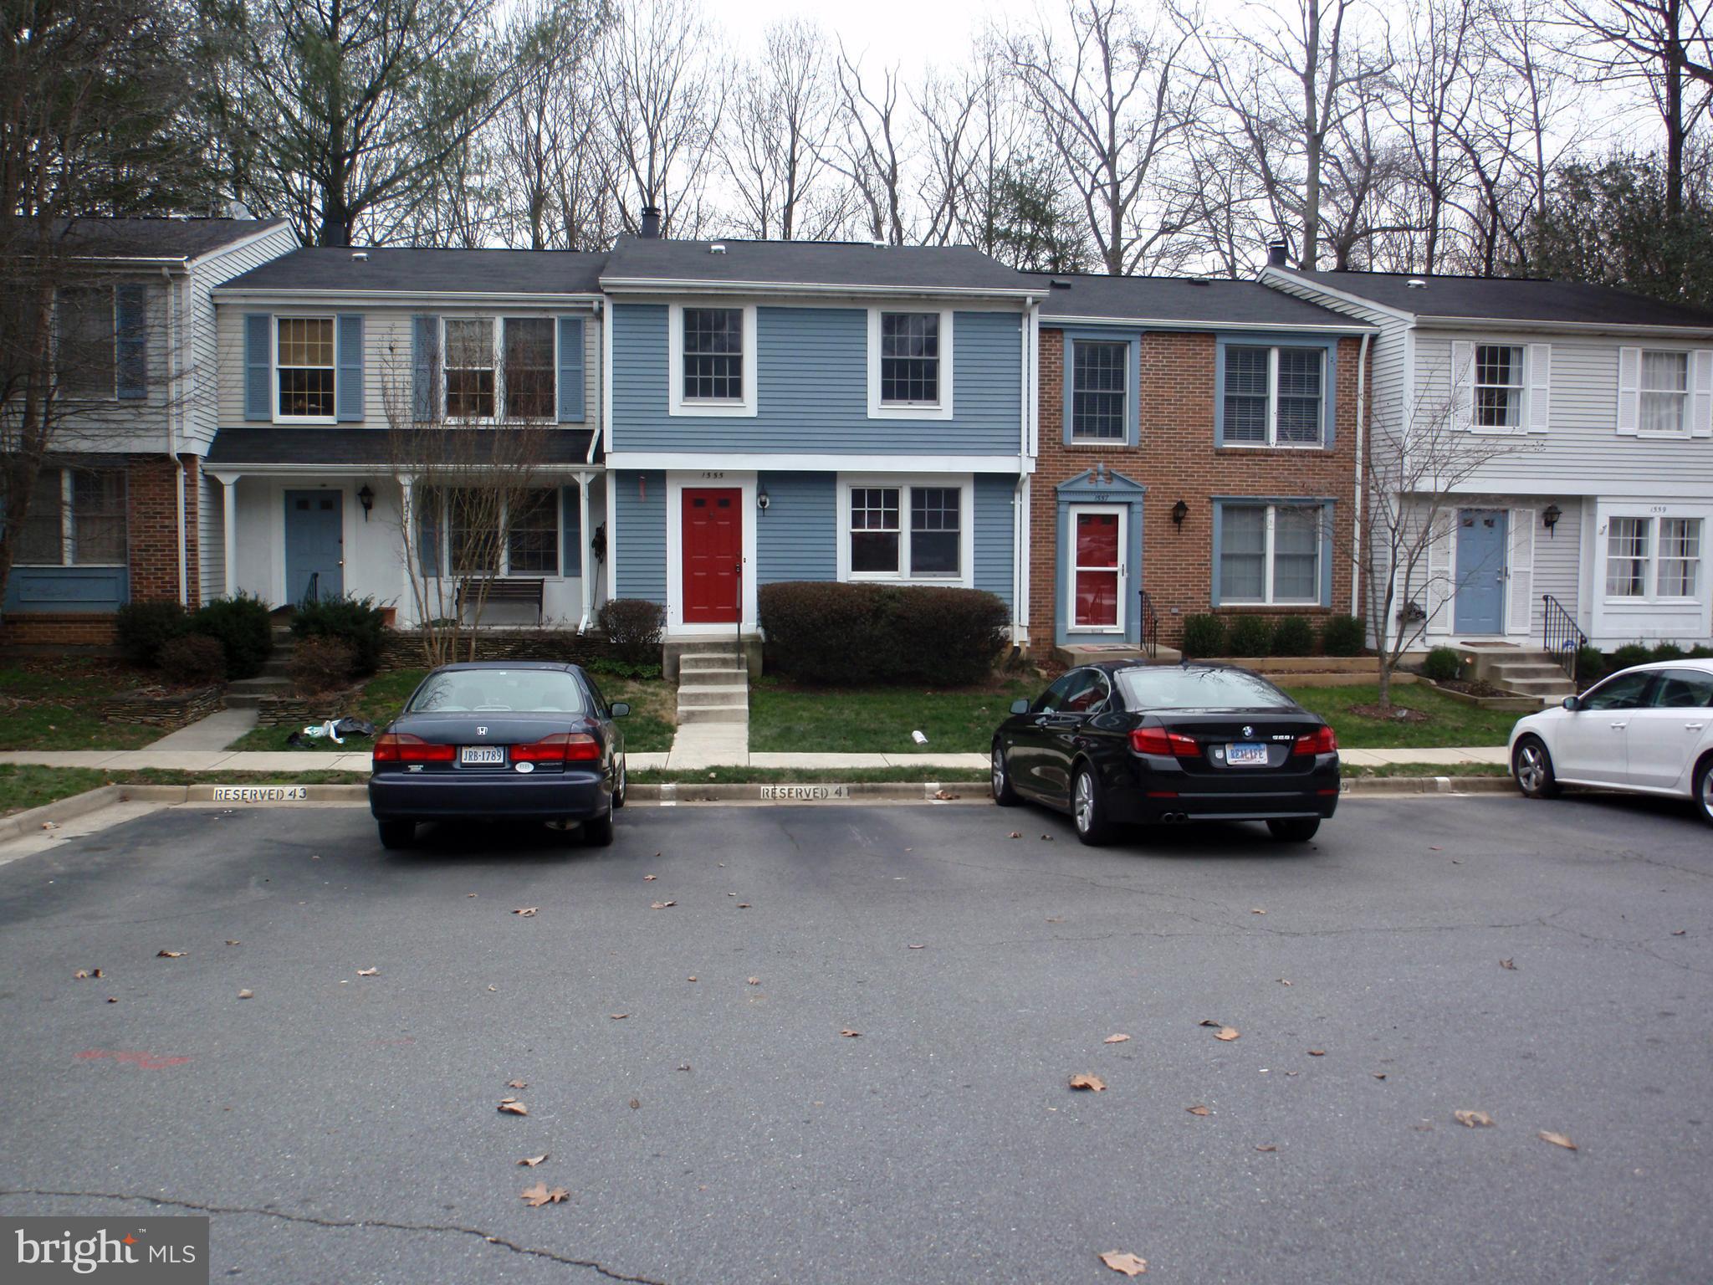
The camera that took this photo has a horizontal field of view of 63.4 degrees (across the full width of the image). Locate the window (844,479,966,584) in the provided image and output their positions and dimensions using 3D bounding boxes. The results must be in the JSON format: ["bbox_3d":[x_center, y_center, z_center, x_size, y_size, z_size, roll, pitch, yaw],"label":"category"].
[{"bbox_3d":[0.718,-1.650,20.660,1.883,1.552,0.120,0,3,-6],"label":"window"}]

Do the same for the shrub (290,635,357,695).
[{"bbox_3d":[-6.735,0.279,17.500,0.800,0.720,0.780,0,4,-5],"label":"shrub"}]

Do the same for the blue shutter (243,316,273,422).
[{"bbox_3d":[-8.902,-4.093,20.620,0.390,1.590,0.050,0,4,-6],"label":"blue shutter"}]

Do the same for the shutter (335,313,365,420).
[{"bbox_3d":[-7.552,-4.089,20.660,0.375,1.580,0.050,0,3,-6],"label":"shutter"}]

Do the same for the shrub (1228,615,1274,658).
[{"bbox_3d":[6.229,-0.095,21.900,0.680,0.650,0.660,0,4,-5],"label":"shrub"}]

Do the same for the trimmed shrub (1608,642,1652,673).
[{"bbox_3d":[11.786,0.255,21.100,0.600,0.488,0.620,0,3,-6],"label":"trimmed shrub"}]

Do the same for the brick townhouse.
[{"bbox_3d":[4.942,-3.444,26.364,5.750,6.750,8.800,0,4,-6],"label":"brick townhouse"}]

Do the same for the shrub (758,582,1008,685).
[{"bbox_3d":[0.330,-0.152,19.750,3.414,1.374,1.400,0,3,-6],"label":"shrub"}]

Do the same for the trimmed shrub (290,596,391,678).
[{"bbox_3d":[-7.030,-0.105,18.900,1.270,1.104,1.200,0,3,-6],"label":"trimmed shrub"}]

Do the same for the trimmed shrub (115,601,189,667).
[{"bbox_3d":[-9.780,-0.126,19.350,1.000,0.906,1.000,0,3,-6],"label":"trimmed shrub"}]

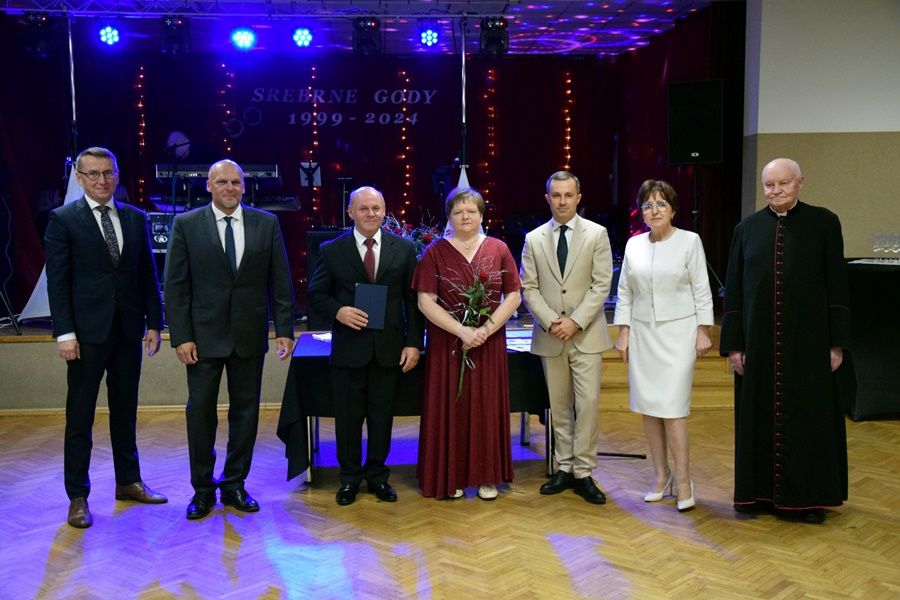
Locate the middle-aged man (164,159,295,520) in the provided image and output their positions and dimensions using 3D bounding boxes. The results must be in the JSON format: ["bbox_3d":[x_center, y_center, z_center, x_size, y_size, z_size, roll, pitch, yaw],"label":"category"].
[{"bbox_3d":[-1.128,0.179,5.355,0.660,1.779,0.420,-1,4,-16],"label":"middle-aged man"}]

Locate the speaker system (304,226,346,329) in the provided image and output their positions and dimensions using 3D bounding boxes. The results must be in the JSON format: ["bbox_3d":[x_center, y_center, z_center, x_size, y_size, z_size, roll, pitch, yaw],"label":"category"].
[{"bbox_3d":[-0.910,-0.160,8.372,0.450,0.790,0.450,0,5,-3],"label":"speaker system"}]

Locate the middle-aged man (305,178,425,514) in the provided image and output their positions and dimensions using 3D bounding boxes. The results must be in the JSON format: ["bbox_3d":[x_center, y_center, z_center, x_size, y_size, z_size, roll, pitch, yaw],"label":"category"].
[{"bbox_3d":[-0.459,0.230,5.578,0.610,1.646,0.400,-1,4,-9],"label":"middle-aged man"}]

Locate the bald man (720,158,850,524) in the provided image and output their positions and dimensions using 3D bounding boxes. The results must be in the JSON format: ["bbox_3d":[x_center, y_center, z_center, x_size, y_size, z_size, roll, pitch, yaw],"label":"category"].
[{"bbox_3d":[1.680,0.184,5.262,0.650,1.784,0.430,2,5,26],"label":"bald man"}]

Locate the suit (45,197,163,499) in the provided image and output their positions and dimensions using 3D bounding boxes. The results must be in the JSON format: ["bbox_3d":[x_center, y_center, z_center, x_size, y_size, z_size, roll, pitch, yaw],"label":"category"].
[{"bbox_3d":[-1.770,0.218,5.374,0.510,1.475,0.370,-3,6,-28],"label":"suit"}]

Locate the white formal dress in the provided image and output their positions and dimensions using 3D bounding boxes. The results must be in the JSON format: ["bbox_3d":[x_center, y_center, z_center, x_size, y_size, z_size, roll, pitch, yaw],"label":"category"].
[{"bbox_3d":[1.131,0.118,5.590,0.520,0.985,0.310,2,5,26],"label":"white formal dress"}]

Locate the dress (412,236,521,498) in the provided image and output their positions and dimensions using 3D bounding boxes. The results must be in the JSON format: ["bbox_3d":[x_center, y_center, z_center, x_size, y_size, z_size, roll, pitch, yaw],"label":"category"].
[{"bbox_3d":[0.085,0.345,5.670,0.560,1.362,0.420,0,4,0],"label":"dress"}]

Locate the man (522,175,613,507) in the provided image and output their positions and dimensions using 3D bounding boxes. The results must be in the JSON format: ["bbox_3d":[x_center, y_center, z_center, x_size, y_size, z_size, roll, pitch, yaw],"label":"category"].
[{"bbox_3d":[0.625,0.186,5.633,0.480,1.770,0.360,1,5,10],"label":"man"}]

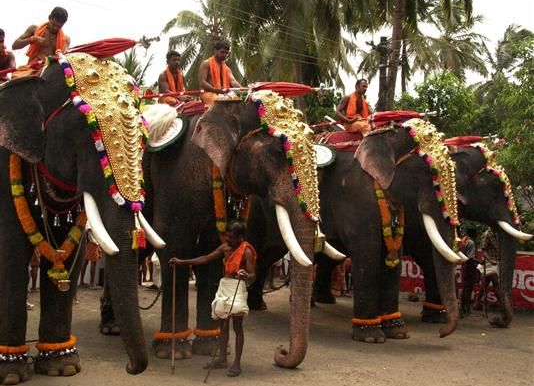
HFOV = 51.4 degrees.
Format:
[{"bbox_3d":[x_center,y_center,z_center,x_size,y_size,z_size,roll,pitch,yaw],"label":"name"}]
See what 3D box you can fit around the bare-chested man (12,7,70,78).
[{"bbox_3d":[-2.355,-1.523,5.850,0.580,0.900,0.620,4,-6,-42],"label":"bare-chested man"}]

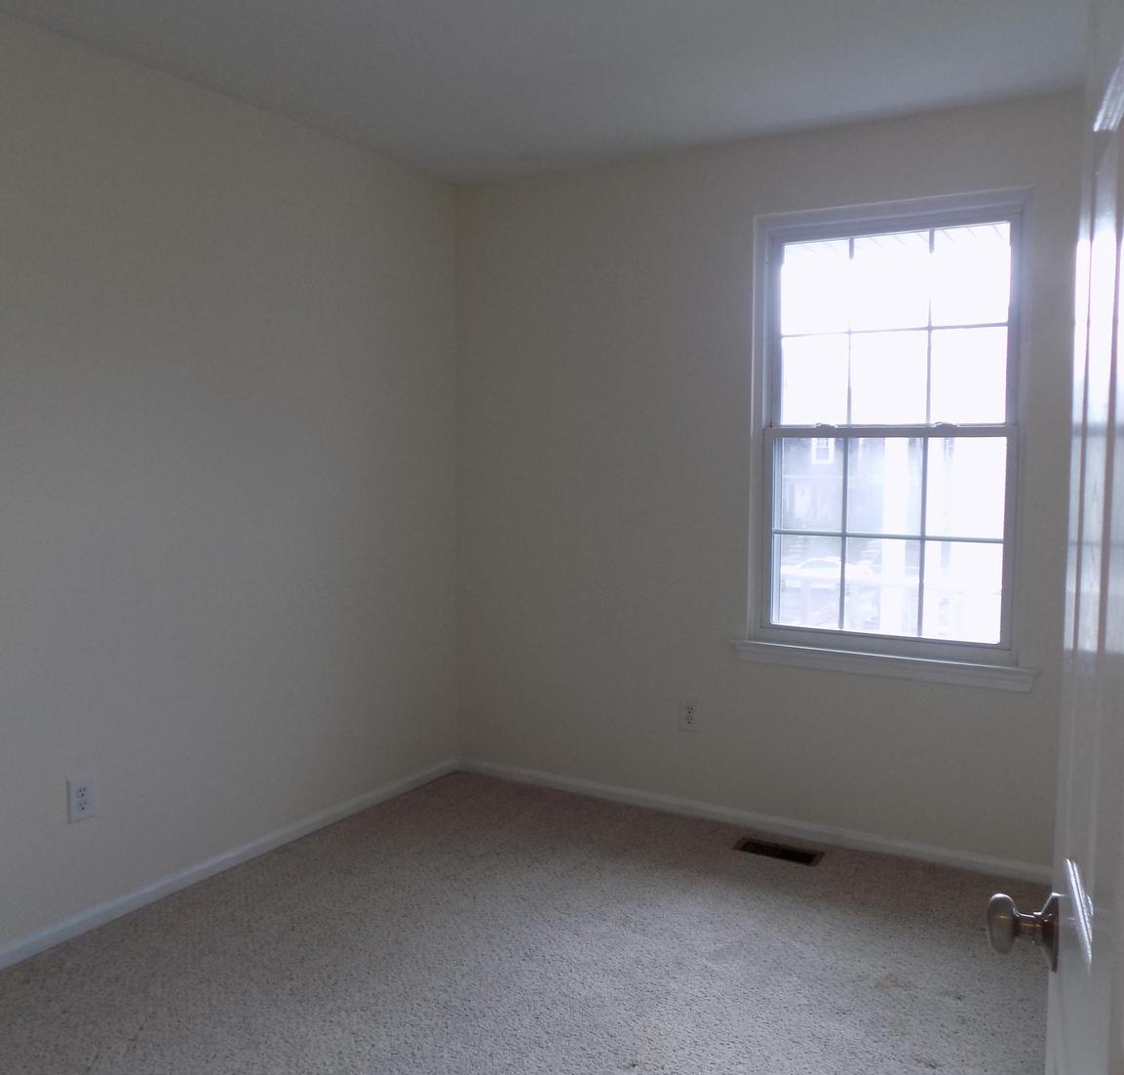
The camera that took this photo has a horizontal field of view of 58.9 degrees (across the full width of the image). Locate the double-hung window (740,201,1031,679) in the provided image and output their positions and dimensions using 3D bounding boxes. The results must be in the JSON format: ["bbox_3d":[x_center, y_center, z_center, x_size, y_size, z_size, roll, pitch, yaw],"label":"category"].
[{"bbox_3d":[1.050,-0.311,3.272,0.948,1.536,0.110,3,5,31],"label":"double-hung window"}]

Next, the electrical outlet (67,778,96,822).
[{"bbox_3d":[-1.316,0.717,2.724,0.010,0.116,0.072,3,5,31],"label":"electrical outlet"}]

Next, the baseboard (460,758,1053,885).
[{"bbox_3d":[0.601,1.003,3.615,2.420,0.068,0.018,3,5,31],"label":"baseboard"}]

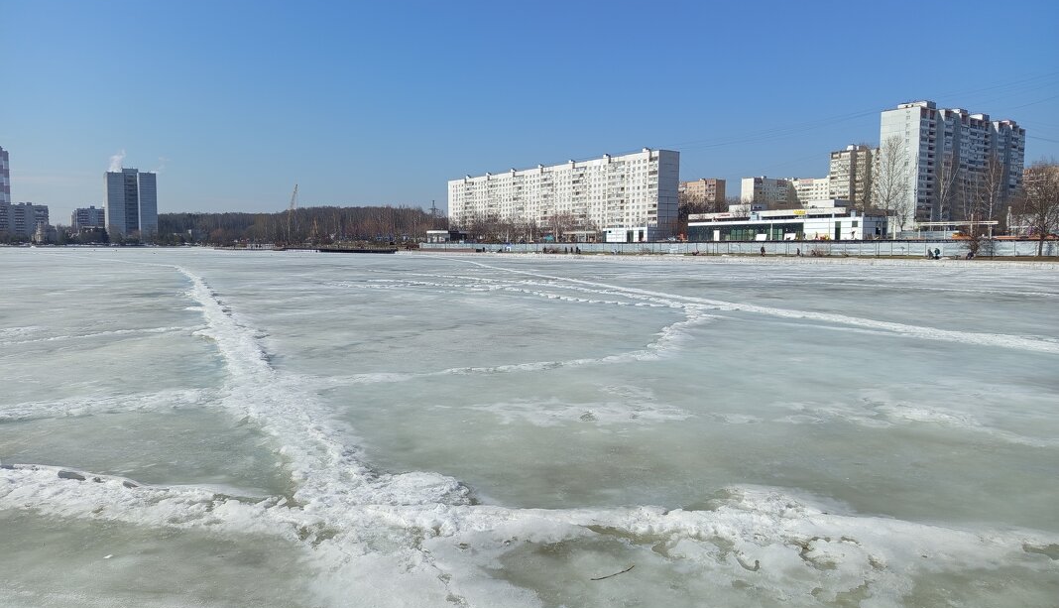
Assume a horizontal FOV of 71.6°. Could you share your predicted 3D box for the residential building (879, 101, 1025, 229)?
[{"bbox_3d":[175.992,-52.505,303.175,90.000,49.300,15.500,-3,6,-35],"label":"residential building"}]

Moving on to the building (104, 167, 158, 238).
[{"bbox_3d":[-243.047,-59.576,448.650,25.600,42.700,16.500,-3,6,-36],"label":"building"}]

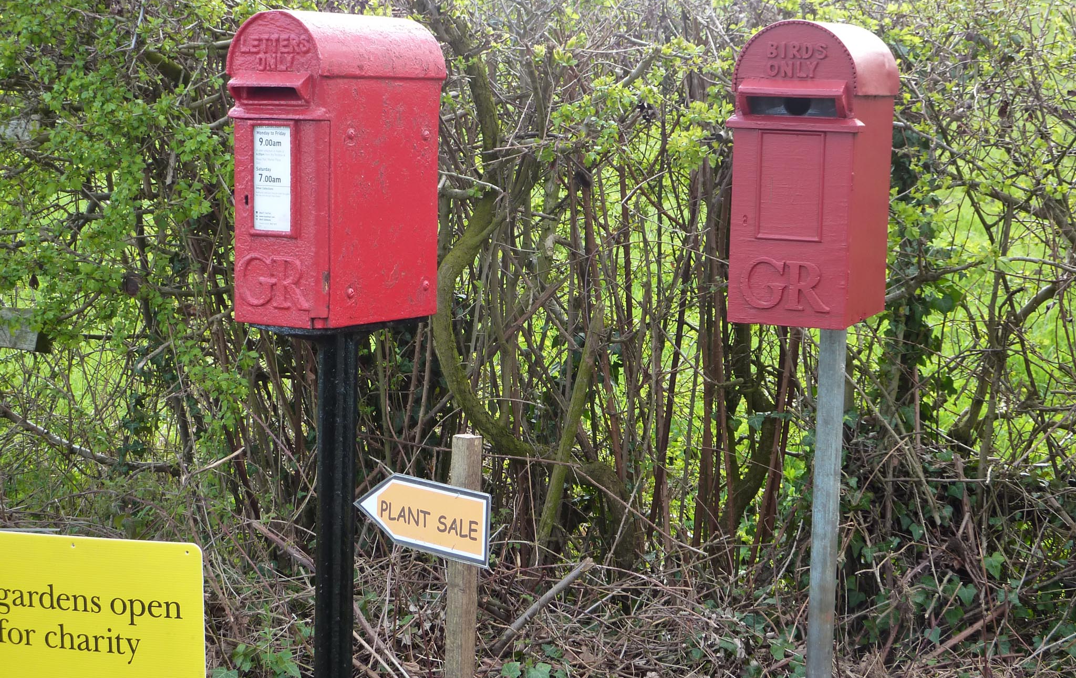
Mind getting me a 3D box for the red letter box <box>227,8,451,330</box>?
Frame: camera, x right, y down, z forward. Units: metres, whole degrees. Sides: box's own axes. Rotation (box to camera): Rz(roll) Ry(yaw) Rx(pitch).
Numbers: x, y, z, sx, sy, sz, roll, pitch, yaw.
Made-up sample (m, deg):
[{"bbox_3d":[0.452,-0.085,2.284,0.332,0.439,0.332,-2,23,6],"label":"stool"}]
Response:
[{"bbox_3d":[-0.346,-0.291,3.321,0.203,0.515,0.363,5,8,33],"label":"red letter box"}]

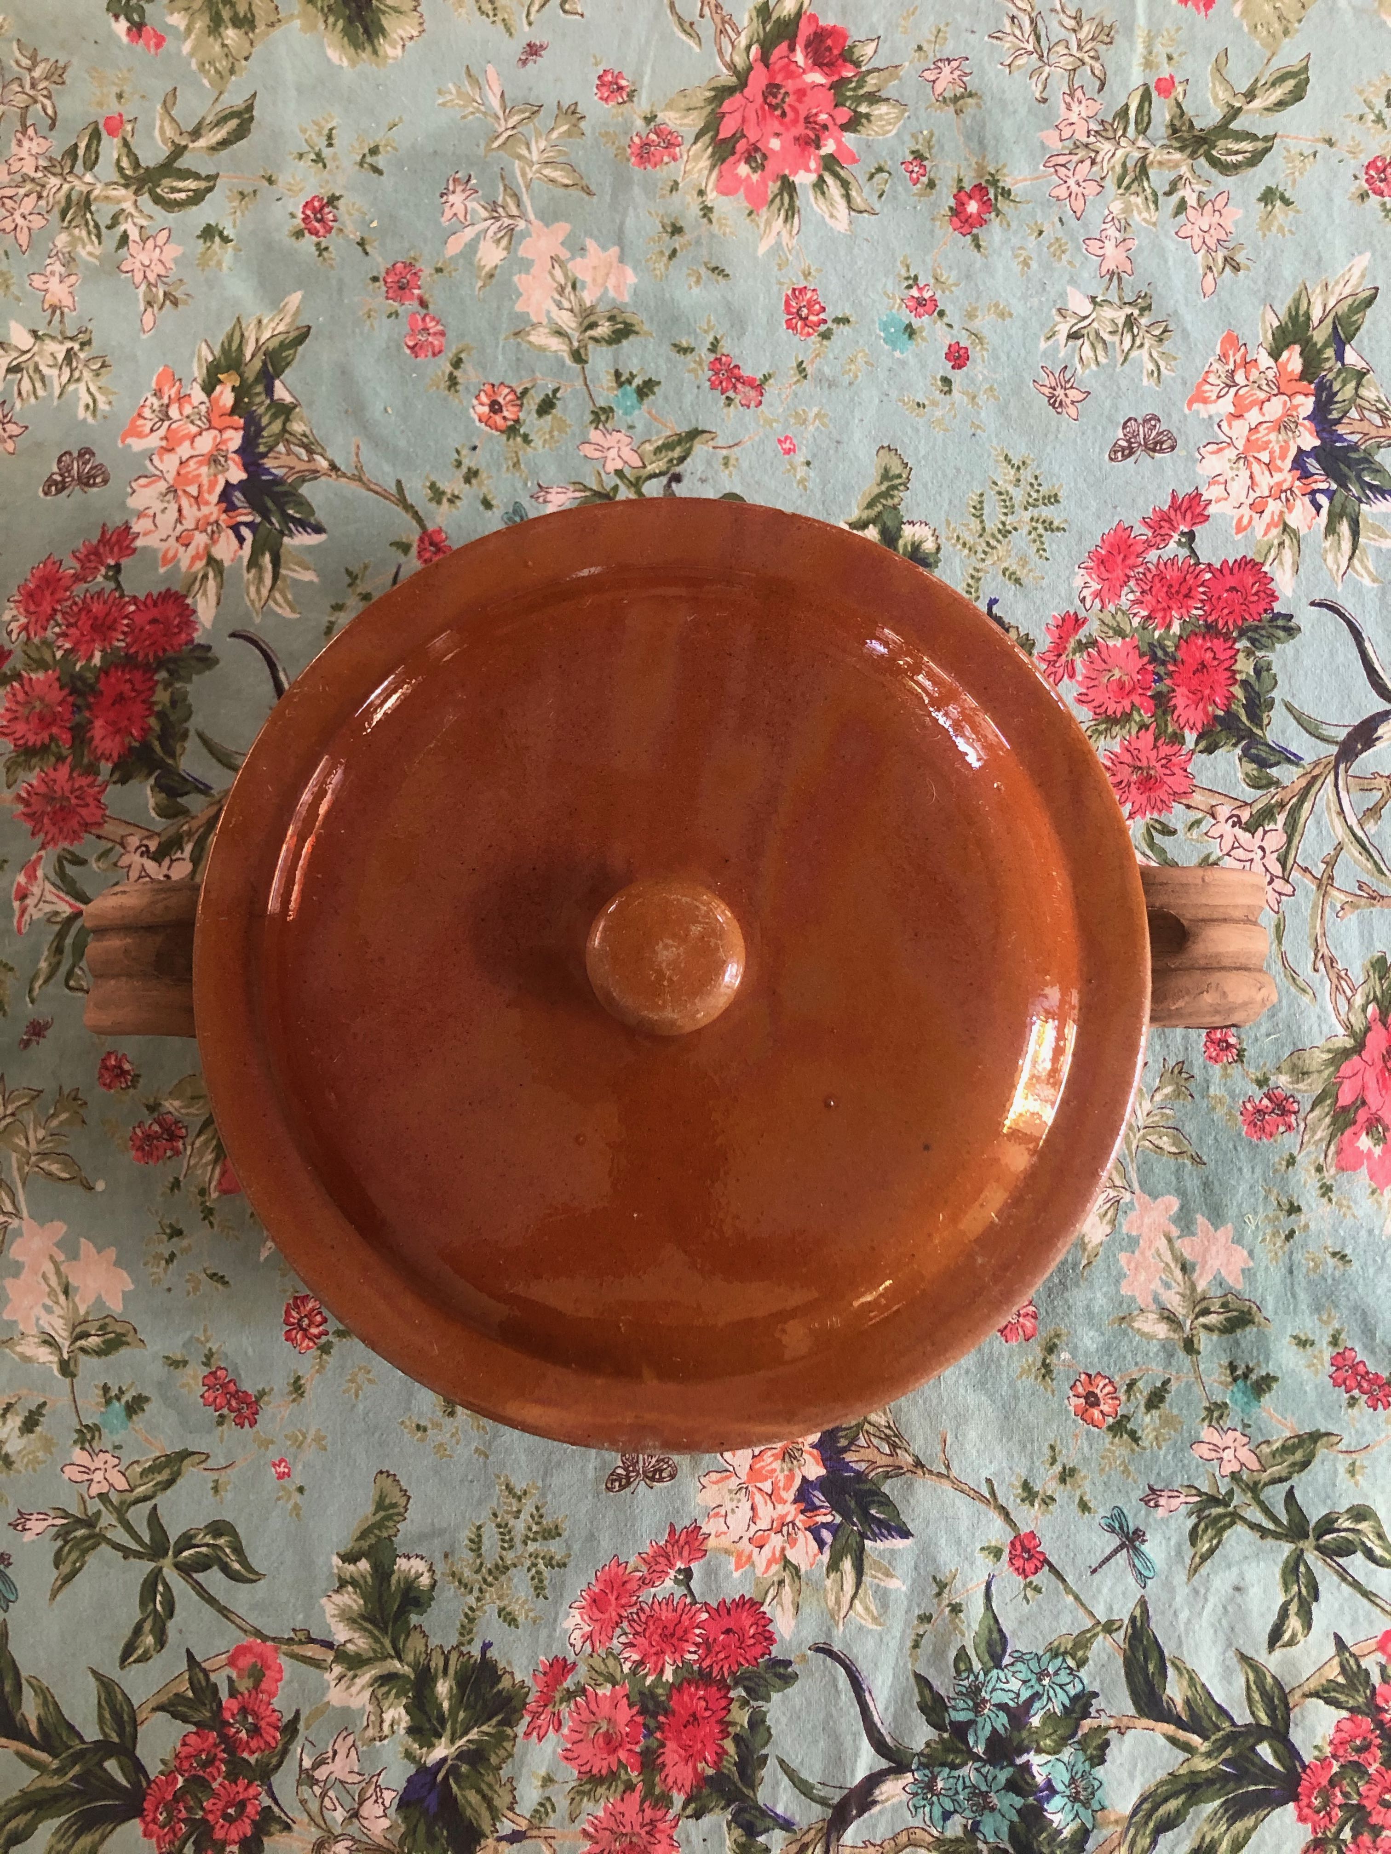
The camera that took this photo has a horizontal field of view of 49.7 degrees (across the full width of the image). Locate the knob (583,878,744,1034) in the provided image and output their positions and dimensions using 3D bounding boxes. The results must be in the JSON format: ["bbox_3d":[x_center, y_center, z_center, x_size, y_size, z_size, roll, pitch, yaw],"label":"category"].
[{"bbox_3d":[-0.006,0.007,0.348,0.036,0.031,0.036,-1,86,1],"label":"knob"}]

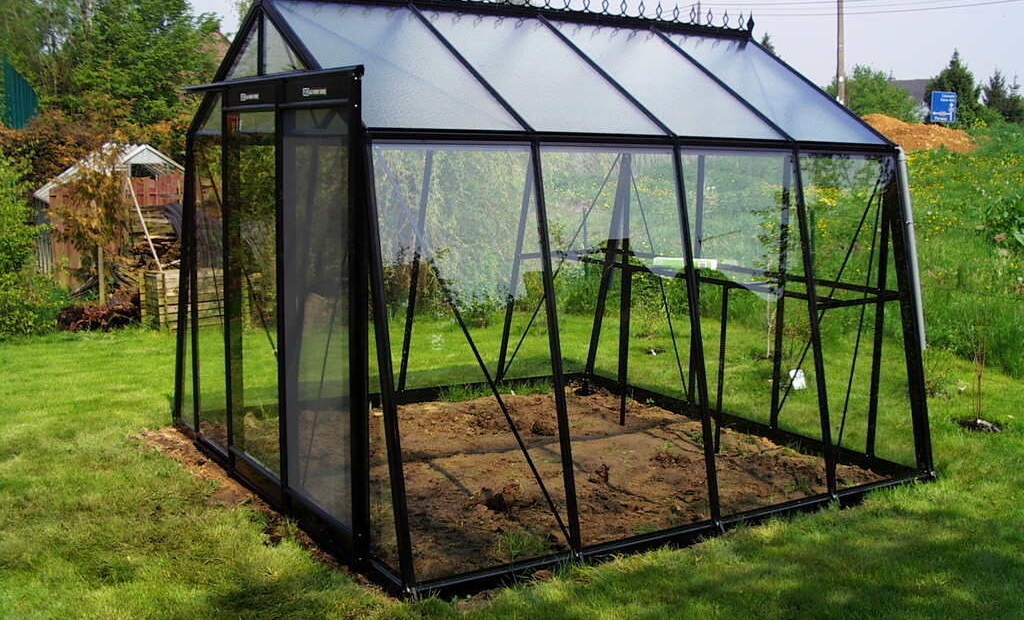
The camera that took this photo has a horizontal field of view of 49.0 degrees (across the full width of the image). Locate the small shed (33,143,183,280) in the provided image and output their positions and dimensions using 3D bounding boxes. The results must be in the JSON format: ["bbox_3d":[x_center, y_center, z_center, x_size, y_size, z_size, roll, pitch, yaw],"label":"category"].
[{"bbox_3d":[-5.095,-1.302,14.614,1.800,1.750,2.300,-3,9,-26],"label":"small shed"}]

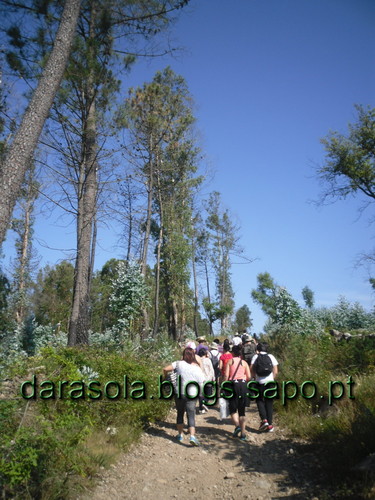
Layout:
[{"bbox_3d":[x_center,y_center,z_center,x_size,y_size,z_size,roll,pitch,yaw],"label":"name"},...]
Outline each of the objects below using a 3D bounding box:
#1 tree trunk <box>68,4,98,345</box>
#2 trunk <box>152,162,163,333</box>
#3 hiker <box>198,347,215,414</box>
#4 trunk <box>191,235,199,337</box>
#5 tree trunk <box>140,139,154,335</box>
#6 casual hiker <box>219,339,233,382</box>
[{"bbox_3d":[-3.086,-2.961,12.507,0.580,11.630,0.550,-2,-15,0],"label":"tree trunk"},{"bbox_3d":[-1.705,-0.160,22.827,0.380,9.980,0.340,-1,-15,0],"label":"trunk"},{"bbox_3d":[0.445,3.318,10.292,0.520,1.576,0.420,-1,-15,5],"label":"hiker"},{"bbox_3d":[0.450,2.403,28.342,0.340,7.310,0.320,-2,-15,0],"label":"trunk"},{"bbox_3d":[-2.150,-1.038,22.547,0.440,11.580,0.420,0,-15,0],"label":"tree trunk"},{"bbox_3d":[1.032,3.186,10.638,0.480,1.626,0.380,-1,-15,5],"label":"casual hiker"}]

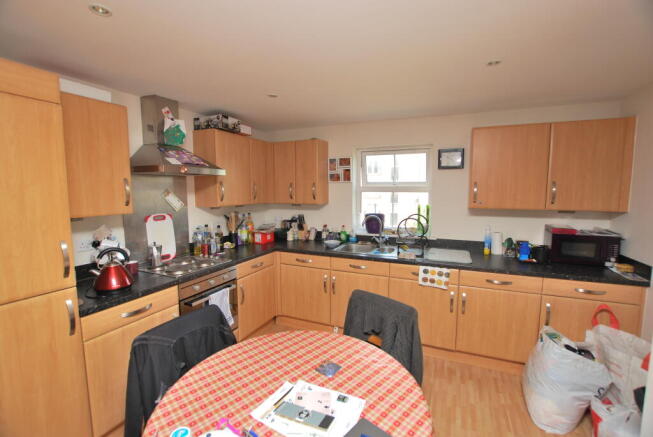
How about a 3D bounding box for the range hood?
[{"bbox_3d":[-1.218,-0.648,2.179,0.492,0.599,0.609,2,5,23],"label":"range hood"}]

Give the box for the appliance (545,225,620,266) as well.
[{"bbox_3d":[2.167,0.252,2.350,0.430,0.270,0.320,2,6,23],"label":"appliance"}]

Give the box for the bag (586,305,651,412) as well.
[{"bbox_3d":[1.927,0.994,1.772,0.340,0.700,0.400,-3,6,-33],"label":"bag"}]

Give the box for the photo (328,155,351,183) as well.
[{"bbox_3d":[0.158,-0.577,3.259,0.304,0.304,0.025,2,5,23],"label":"photo"}]

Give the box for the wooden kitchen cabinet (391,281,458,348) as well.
[{"bbox_3d":[0.976,0.840,2.744,0.591,0.594,0.548,2,5,23],"label":"wooden kitchen cabinet"}]

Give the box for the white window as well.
[{"bbox_3d":[0.756,-0.312,3.119,0.832,0.949,0.081,2,5,23],"label":"white window"}]

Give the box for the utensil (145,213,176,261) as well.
[{"bbox_3d":[-1.431,0.176,2.383,0.025,0.430,0.250,-6,2,24],"label":"utensil"}]

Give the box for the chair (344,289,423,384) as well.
[{"bbox_3d":[0.175,0.927,1.441,0.430,0.915,0.500,5,7,42],"label":"chair"}]

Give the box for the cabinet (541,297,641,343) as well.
[{"bbox_3d":[2.049,0.884,2.296,0.562,0.594,0.548,2,5,23],"label":"cabinet"}]

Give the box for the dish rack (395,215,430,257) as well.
[{"bbox_3d":[0.874,0.174,2.743,0.280,0.380,0.370,2,6,23],"label":"dish rack"}]

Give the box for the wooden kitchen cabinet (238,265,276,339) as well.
[{"bbox_3d":[-0.953,0.818,2.855,0.573,0.594,0.570,2,5,23],"label":"wooden kitchen cabinet"}]

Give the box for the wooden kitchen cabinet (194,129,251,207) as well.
[{"bbox_3d":[-1.083,-0.494,2.877,0.315,0.720,0.490,2,6,23],"label":"wooden kitchen cabinet"}]

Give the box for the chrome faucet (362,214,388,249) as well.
[{"bbox_3d":[0.531,0.151,3.014,0.233,0.360,0.132,0,5,-3],"label":"chrome faucet"}]

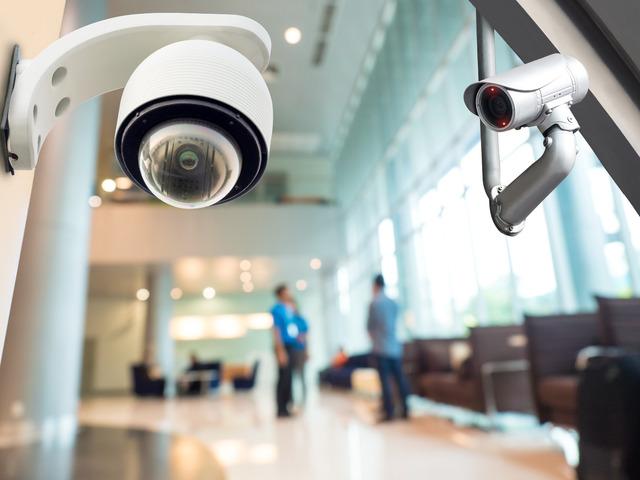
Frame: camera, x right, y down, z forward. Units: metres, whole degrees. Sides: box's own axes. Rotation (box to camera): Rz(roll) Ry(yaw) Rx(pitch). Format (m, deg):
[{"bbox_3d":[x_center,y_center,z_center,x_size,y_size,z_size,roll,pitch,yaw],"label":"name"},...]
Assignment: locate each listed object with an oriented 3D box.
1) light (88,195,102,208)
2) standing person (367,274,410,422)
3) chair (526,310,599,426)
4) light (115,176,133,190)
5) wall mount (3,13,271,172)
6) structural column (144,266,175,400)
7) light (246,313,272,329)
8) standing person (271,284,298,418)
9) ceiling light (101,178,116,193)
[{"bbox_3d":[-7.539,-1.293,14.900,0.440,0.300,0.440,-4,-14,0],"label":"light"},{"bbox_3d":[0.806,1.238,5.315,0.460,1.700,0.290,7,-18,-37],"label":"standing person"},{"bbox_3d":[2.390,1.240,4.250,0.660,1.000,0.650,-6,-14,8],"label":"chair"},{"bbox_3d":[-6.289,-1.808,14.200,0.480,0.300,0.480,-4,-14,0],"label":"light"},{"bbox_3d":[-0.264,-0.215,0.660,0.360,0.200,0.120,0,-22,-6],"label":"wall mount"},{"bbox_3d":[-4.347,2.460,12.220,0.700,3.360,0.700,-4,-14,0],"label":"structural column"},{"bbox_3d":[-1.718,2.286,12.600,0.750,0.400,0.350,-2,-14,-6],"label":"light"},{"bbox_3d":[-0.494,1.510,6.071,0.280,1.700,0.450,-11,-16,26],"label":"standing person"},{"bbox_3d":[-6.769,-1.744,14.200,0.450,0.300,0.450,-4,-14,0],"label":"ceiling light"}]

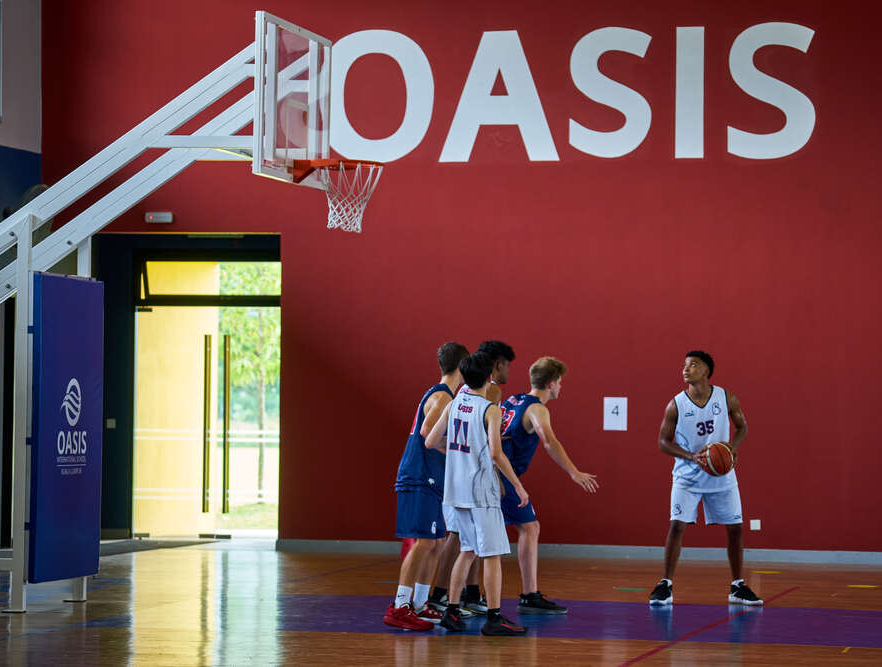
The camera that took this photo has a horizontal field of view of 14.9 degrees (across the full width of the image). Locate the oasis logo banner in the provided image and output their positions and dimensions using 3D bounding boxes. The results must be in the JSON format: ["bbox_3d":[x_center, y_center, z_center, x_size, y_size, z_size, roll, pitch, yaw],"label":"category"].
[{"bbox_3d":[-2.555,0.649,22.964,0.060,2.050,1.320,1,-2,12],"label":"oasis logo banner"}]

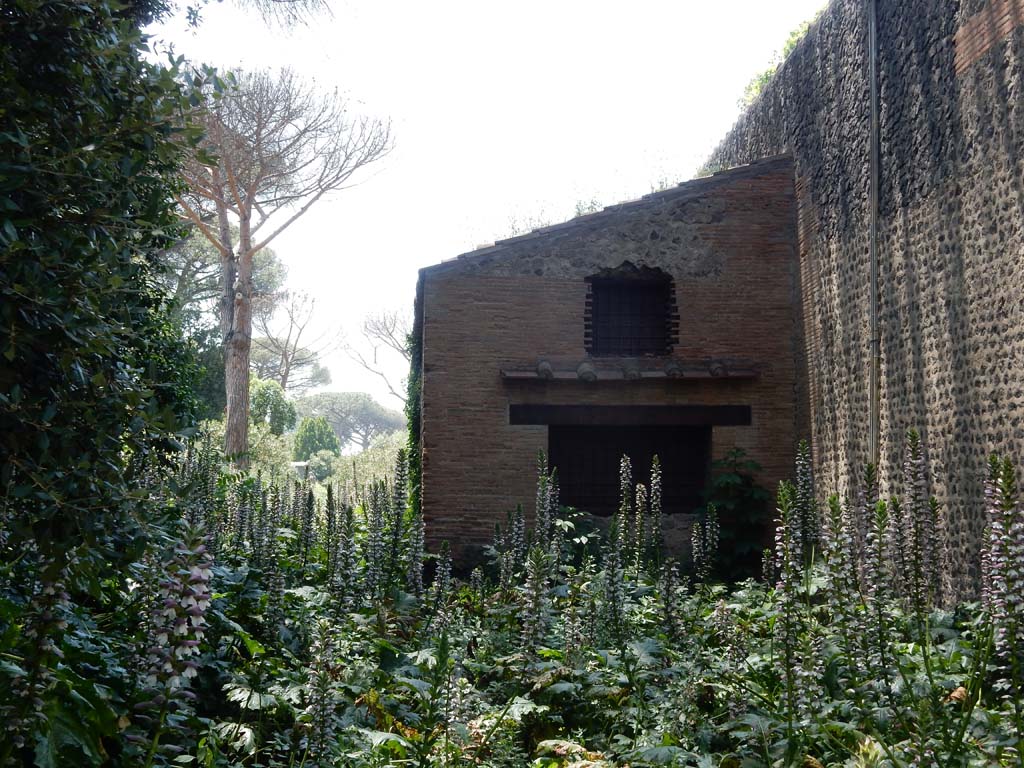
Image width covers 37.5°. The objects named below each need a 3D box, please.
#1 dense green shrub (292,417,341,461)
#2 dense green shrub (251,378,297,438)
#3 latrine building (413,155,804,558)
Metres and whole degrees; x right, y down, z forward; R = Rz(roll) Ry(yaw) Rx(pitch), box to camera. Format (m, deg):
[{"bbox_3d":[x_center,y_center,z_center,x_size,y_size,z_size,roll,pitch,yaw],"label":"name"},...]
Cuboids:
[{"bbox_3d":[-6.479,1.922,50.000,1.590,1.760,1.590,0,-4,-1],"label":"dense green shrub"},{"bbox_3d":[-8.255,0.879,52.000,1.720,2.340,1.720,0,-4,-1],"label":"dense green shrub"},{"bbox_3d":[1.108,0.129,20.996,4.700,5.450,5.000,0,-4,-1],"label":"latrine building"}]

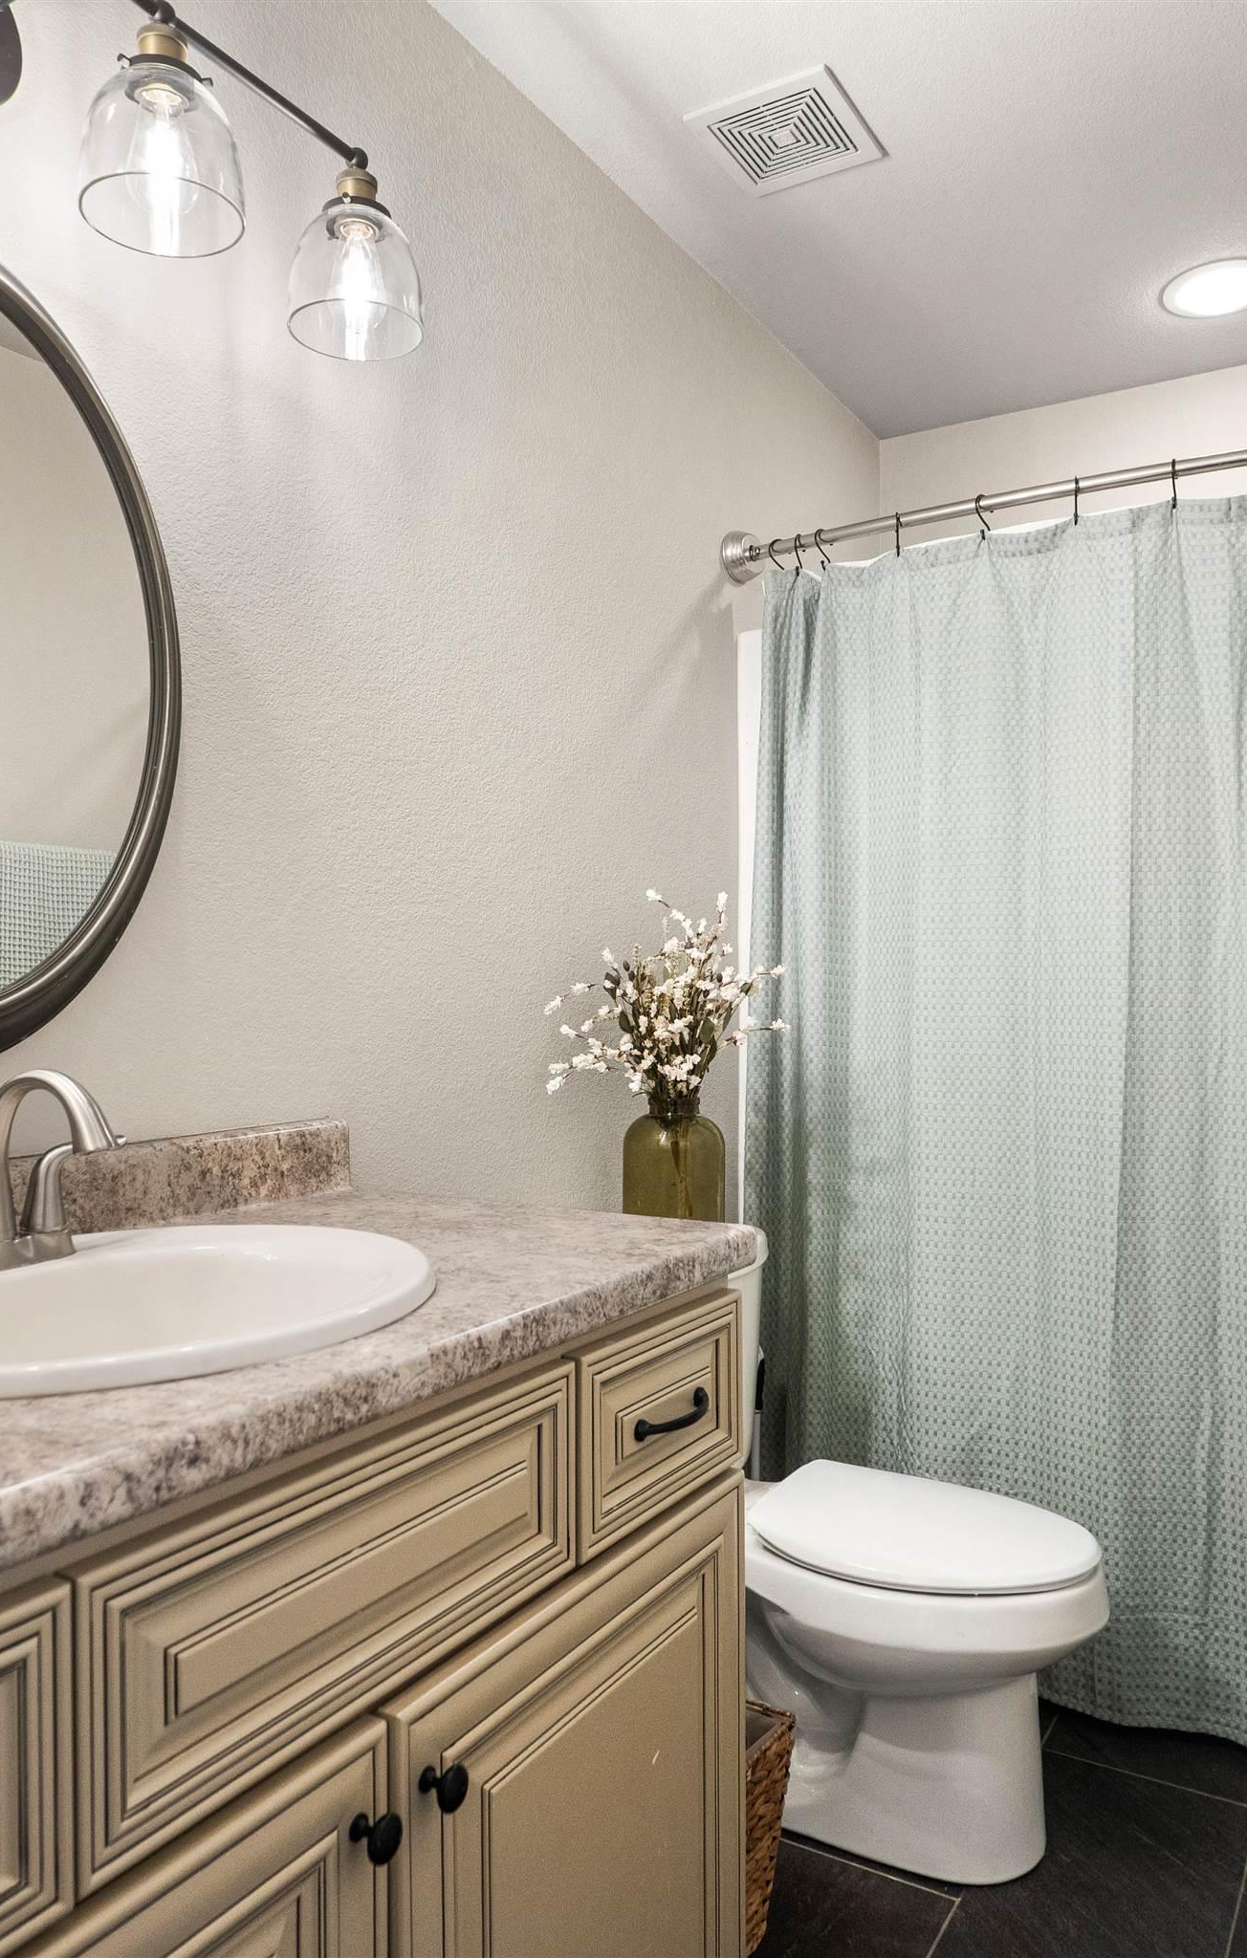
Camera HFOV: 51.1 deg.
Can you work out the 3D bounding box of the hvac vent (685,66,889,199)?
[{"bbox_3d":[0.265,-1.344,2.096,0.250,0.022,0.245,0,0,32],"label":"hvac vent"}]

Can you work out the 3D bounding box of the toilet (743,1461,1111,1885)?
[{"bbox_3d":[0.268,0.764,1.847,0.800,0.745,0.440,0,0,32],"label":"toilet"}]

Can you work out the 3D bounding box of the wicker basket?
[{"bbox_3d":[0.057,1.008,1.556,0.240,0.255,0.170,0,0,32],"label":"wicker basket"}]

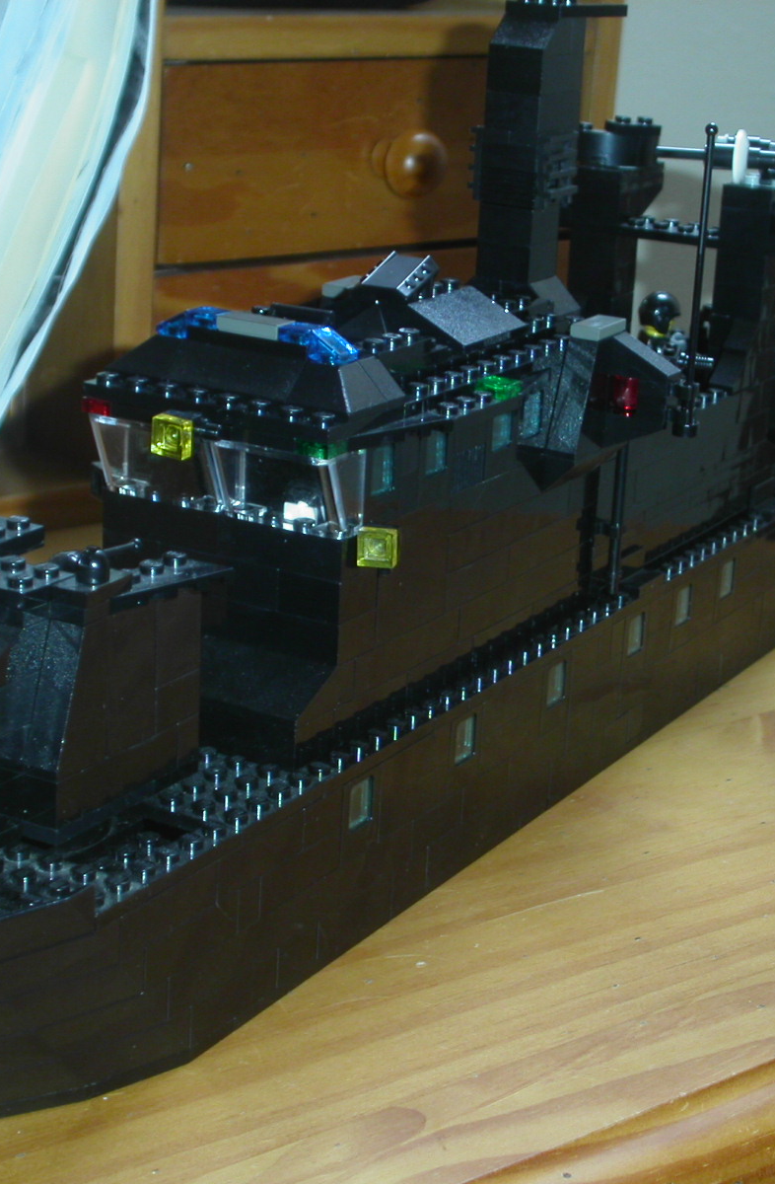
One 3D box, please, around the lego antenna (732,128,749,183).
[{"bbox_3d":[0.105,-0.130,0.675,0.005,0.016,0.014,6,19,8],"label":"lego antenna"}]

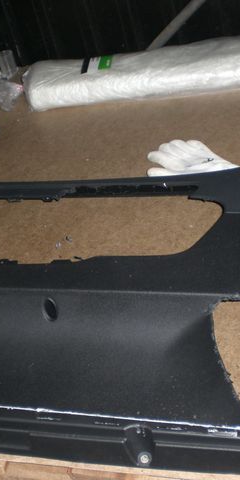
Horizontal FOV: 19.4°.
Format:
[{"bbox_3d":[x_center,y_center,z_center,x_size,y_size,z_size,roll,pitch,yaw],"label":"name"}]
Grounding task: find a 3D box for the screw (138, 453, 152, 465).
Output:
[{"bbox_3d":[0.033,0.279,0.891,0.016,0.018,0.016,-4,55,6],"label":"screw"}]

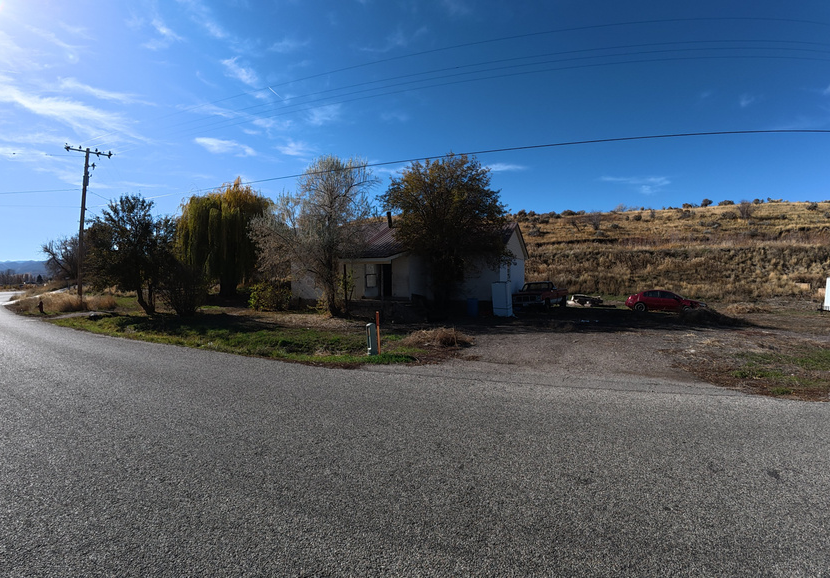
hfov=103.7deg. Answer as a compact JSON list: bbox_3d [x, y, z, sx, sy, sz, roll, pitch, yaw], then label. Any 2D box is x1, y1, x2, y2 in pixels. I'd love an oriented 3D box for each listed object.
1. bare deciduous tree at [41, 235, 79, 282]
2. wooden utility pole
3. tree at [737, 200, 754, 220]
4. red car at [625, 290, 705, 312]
[{"bbox_3d":[-37.830,-3.380,35.000,3.700,5.300,3.700,0,0,43],"label":"bare deciduous tree"},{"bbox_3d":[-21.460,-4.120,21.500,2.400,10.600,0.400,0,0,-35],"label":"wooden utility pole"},{"bbox_3d":[55.740,-13.240,55.000,2.200,3.400,2.200,0,0,45],"label":"tree"},{"bbox_3d":[16.000,0.800,21.000,4.400,1.420,1.720,0,0,22],"label":"red car"}]

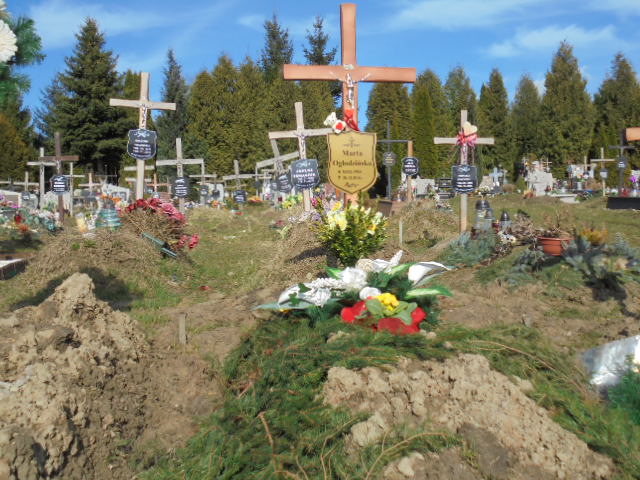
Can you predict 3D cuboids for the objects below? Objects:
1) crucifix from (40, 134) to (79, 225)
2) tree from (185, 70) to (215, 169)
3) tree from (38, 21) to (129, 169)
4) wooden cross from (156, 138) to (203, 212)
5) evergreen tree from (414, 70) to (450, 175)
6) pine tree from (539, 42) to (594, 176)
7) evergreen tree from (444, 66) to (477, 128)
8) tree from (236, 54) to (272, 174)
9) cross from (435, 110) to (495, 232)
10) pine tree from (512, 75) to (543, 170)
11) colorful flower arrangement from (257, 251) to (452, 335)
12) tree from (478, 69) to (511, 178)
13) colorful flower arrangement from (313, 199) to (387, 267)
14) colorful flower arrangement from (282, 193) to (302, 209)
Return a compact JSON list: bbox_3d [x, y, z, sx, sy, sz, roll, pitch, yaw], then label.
[{"bbox_3d":[-4.379,-1.050,11.800,0.680,1.512,0.090,0,4,0],"label":"crucifix"},{"bbox_3d":[-5.636,-5.213,33.000,1.644,5.495,1.700,0,4,0],"label":"tree"},{"bbox_3d":[-10.120,-5.871,30.000,3.971,7.173,3.900,0,4,0],"label":"tree"},{"bbox_3d":[-1.968,-0.889,9.861,0.630,1.057,0.100,0,6,0],"label":"wooden cross"},{"bbox_3d":[4.882,-4.800,30.667,1.615,4.870,1.615,0,6,0],"label":"evergreen tree"},{"bbox_3d":[10.333,-5.172,29.623,2.280,5.751,2.280,0,6,0],"label":"pine tree"},{"bbox_3d":[6.999,-5.654,35.000,1.694,5.978,1.700,0,4,0],"label":"evergreen tree"},{"bbox_3d":[-3.170,-5.542,33.000,1.785,6.153,1.800,0,4,0],"label":"tree"},{"bbox_3d":[1.510,-0.713,7.366,0.620,1.264,0.100,0,6,0],"label":"cross"},{"bbox_3d":[8.992,-4.720,30.675,1.520,4.712,1.520,0,6,0],"label":"pine tree"},{"bbox_3d":[0.118,0.184,2.633,0.700,0.238,0.450,0,6,0],"label":"colorful flower arrangement"},{"bbox_3d":[7.546,-4.844,30.662,1.520,4.960,1.520,0,6,0],"label":"tree"},{"bbox_3d":[0.140,-0.045,3.514,0.351,0.310,0.340,0,6,0],"label":"colorful flower arrangement"},{"bbox_3d":[-0.431,-0.611,11.000,0.344,0.266,0.300,0,4,0],"label":"colorful flower arrangement"}]

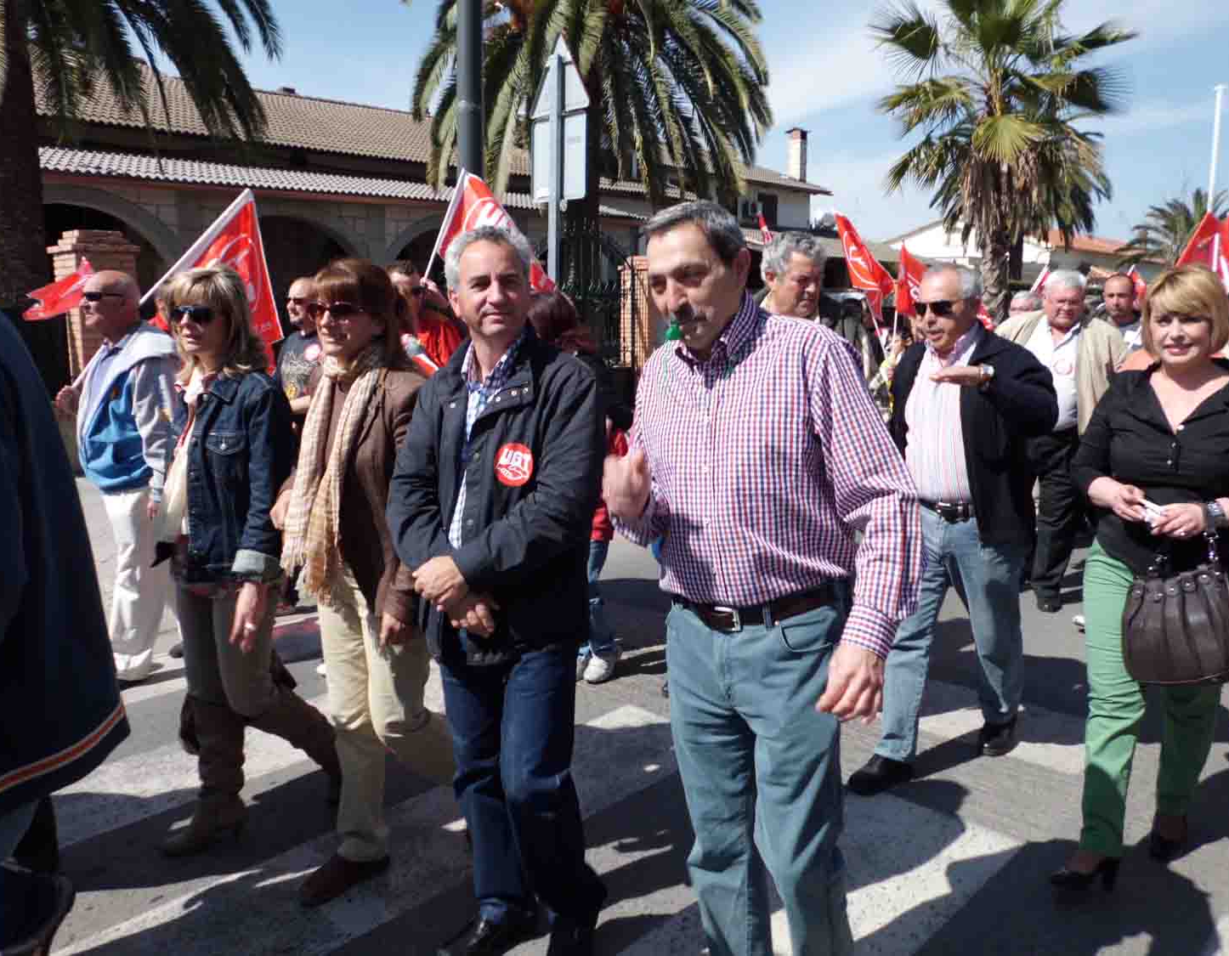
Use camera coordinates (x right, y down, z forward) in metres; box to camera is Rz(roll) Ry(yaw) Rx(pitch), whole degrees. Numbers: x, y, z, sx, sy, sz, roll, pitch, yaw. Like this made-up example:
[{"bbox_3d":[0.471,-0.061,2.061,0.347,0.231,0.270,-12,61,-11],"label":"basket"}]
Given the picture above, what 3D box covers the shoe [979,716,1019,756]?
[{"bbox_3d":[1.407,0.909,3.472,0.105,0.100,0.285,7,12,33],"label":"shoe"}]

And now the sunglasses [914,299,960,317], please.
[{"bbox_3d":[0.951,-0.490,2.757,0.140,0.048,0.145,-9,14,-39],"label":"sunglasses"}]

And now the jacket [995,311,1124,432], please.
[{"bbox_3d":[2.137,-0.450,4.580,0.620,0.720,0.360,6,12,28],"label":"jacket"}]

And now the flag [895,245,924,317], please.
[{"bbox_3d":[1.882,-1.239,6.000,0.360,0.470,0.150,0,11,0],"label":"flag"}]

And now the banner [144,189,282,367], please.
[{"bbox_3d":[-1.700,-0.845,4.050,0.580,0.760,0.220,-4,11,-24],"label":"banner"}]

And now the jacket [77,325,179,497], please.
[{"bbox_3d":[-1.886,-0.261,3.720,0.360,0.680,0.500,-6,12,-33],"label":"jacket"}]

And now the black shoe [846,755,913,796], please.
[{"bbox_3d":[0.887,0.961,3.166,0.280,0.105,0.105,-8,13,-34],"label":"black shoe"}]

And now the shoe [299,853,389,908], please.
[{"bbox_3d":[-0.731,1.050,2.597,0.250,0.092,0.093,-8,14,-40],"label":"shoe"}]

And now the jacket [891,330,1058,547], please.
[{"bbox_3d":[1.102,-0.111,2.932,0.400,0.670,0.510,-9,14,-39],"label":"jacket"}]

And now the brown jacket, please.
[{"bbox_3d":[-0.651,0.039,2.420,0.440,0.630,0.310,10,14,42],"label":"brown jacket"}]

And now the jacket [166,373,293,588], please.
[{"bbox_3d":[-1.110,-0.001,2.760,0.430,0.590,0.270,9,14,39],"label":"jacket"}]

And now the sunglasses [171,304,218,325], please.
[{"bbox_3d":[-1.091,-0.445,2.591,0.145,0.048,0.140,3,11,16],"label":"sunglasses"}]

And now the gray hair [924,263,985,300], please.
[{"bbox_3d":[0.999,-0.557,2.795,0.190,0.150,0.165,-10,15,-41],"label":"gray hair"}]

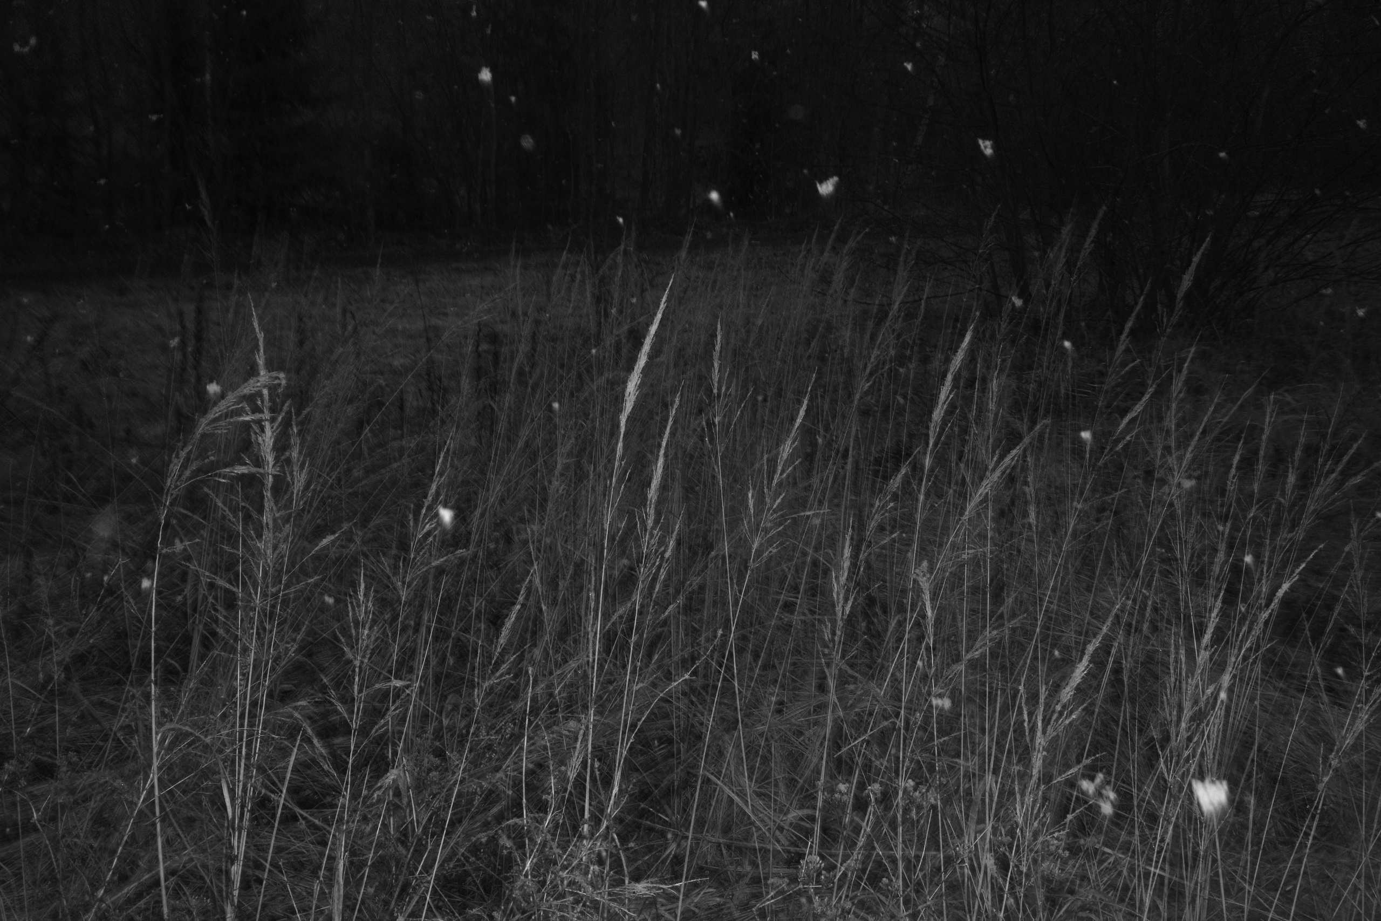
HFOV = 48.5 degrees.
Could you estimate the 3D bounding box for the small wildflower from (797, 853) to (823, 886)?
[{"bbox_3d":[0.186,0.639,2.400,0.041,0.044,0.040,0,11,0],"label":"small wildflower"}]

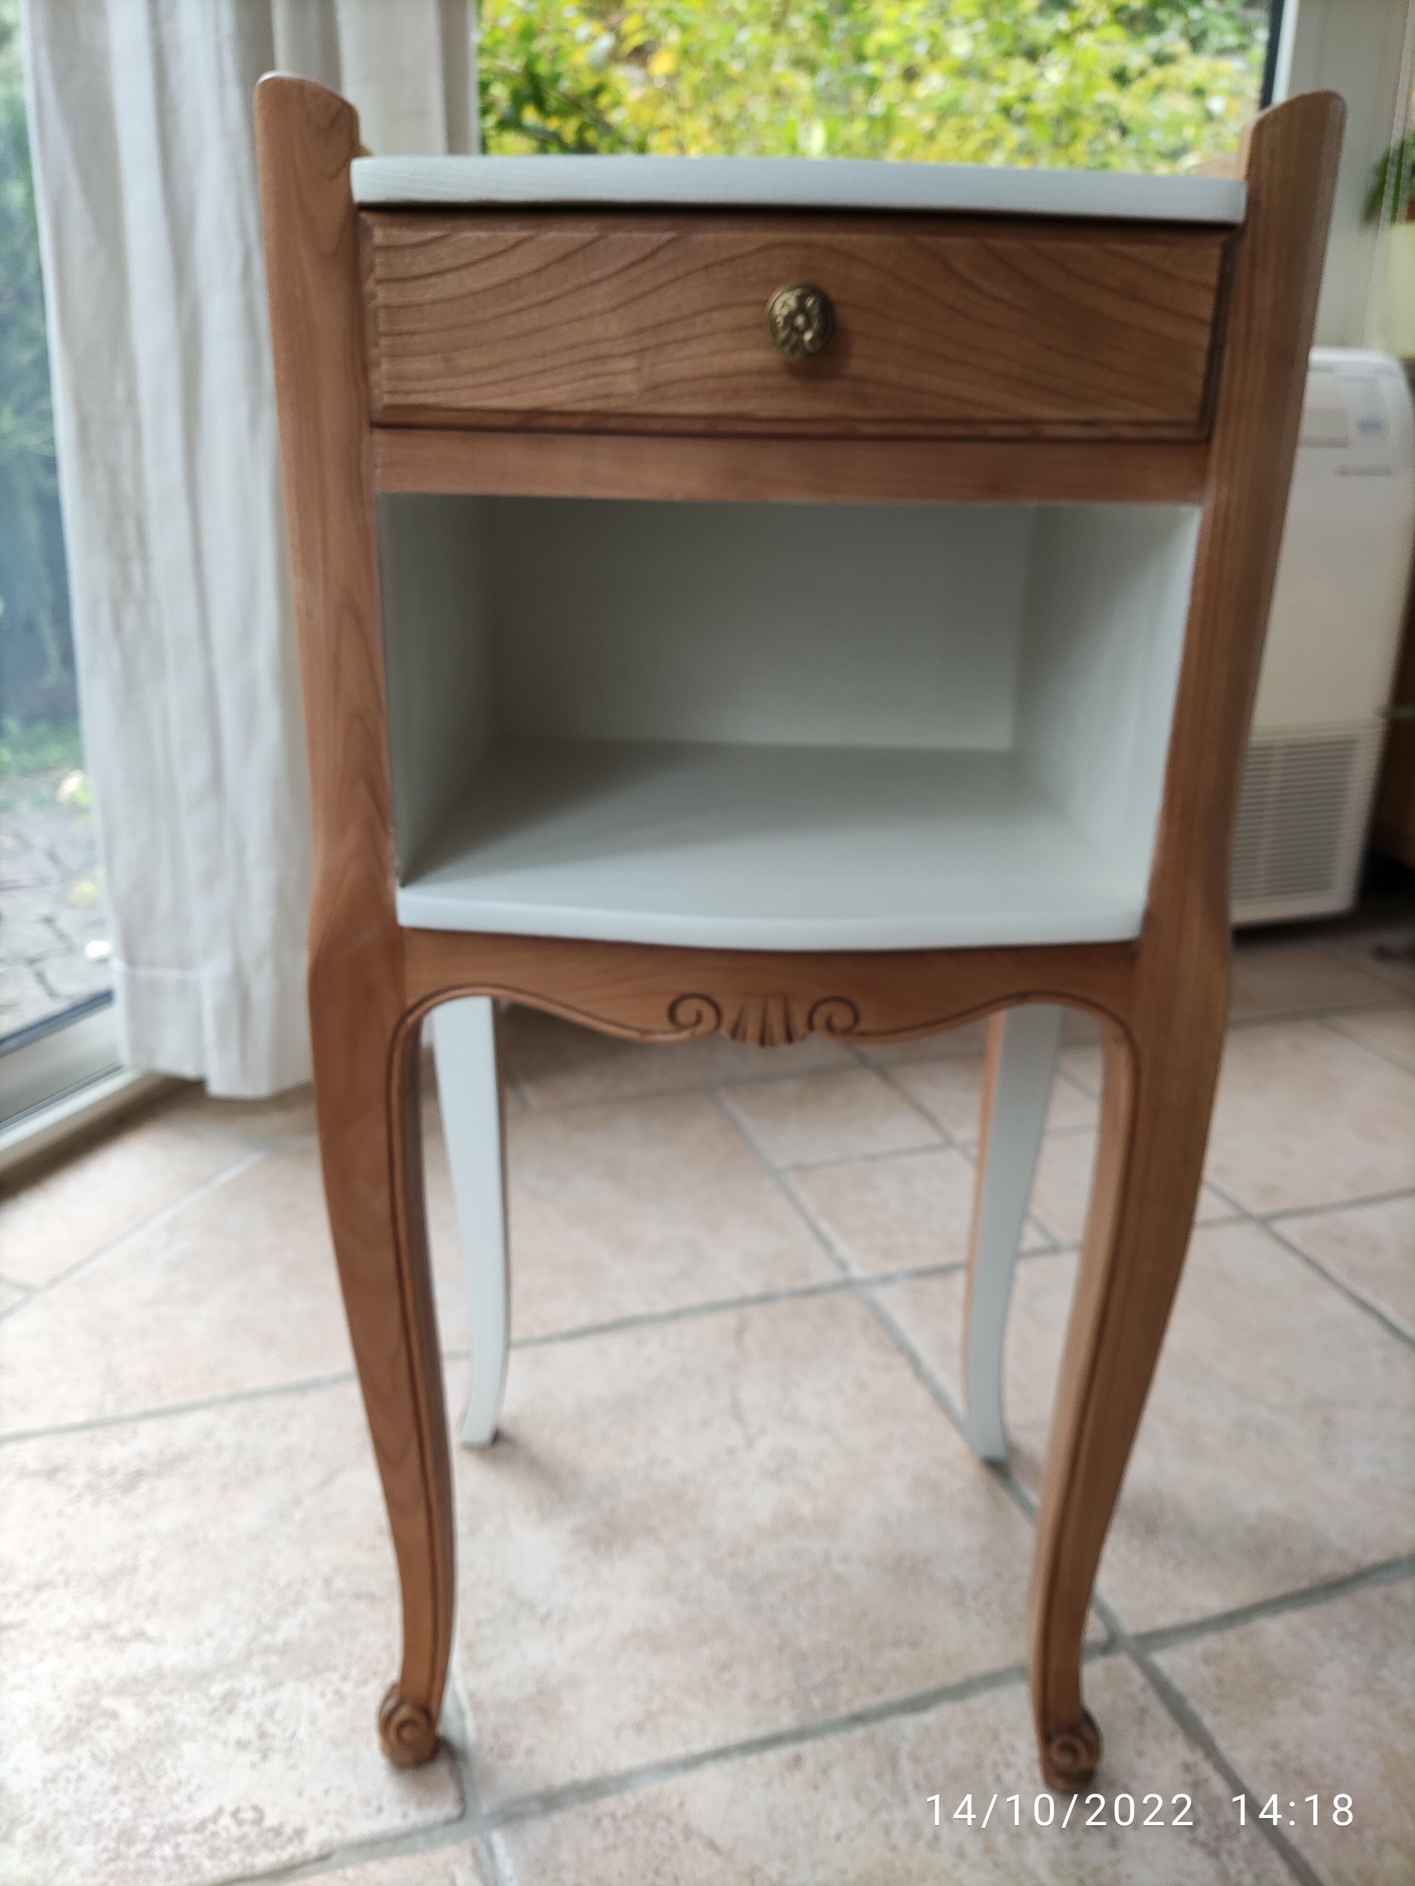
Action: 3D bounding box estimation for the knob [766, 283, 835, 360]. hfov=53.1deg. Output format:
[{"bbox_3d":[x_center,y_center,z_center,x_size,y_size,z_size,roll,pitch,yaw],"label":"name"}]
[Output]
[{"bbox_3d":[0.028,-0.186,0.424,0.021,0.021,0.021,1,22,0],"label":"knob"}]

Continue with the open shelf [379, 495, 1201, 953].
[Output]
[{"bbox_3d":[0.027,-0.116,0.602,0.276,0.153,0.254,1,22,0],"label":"open shelf"}]

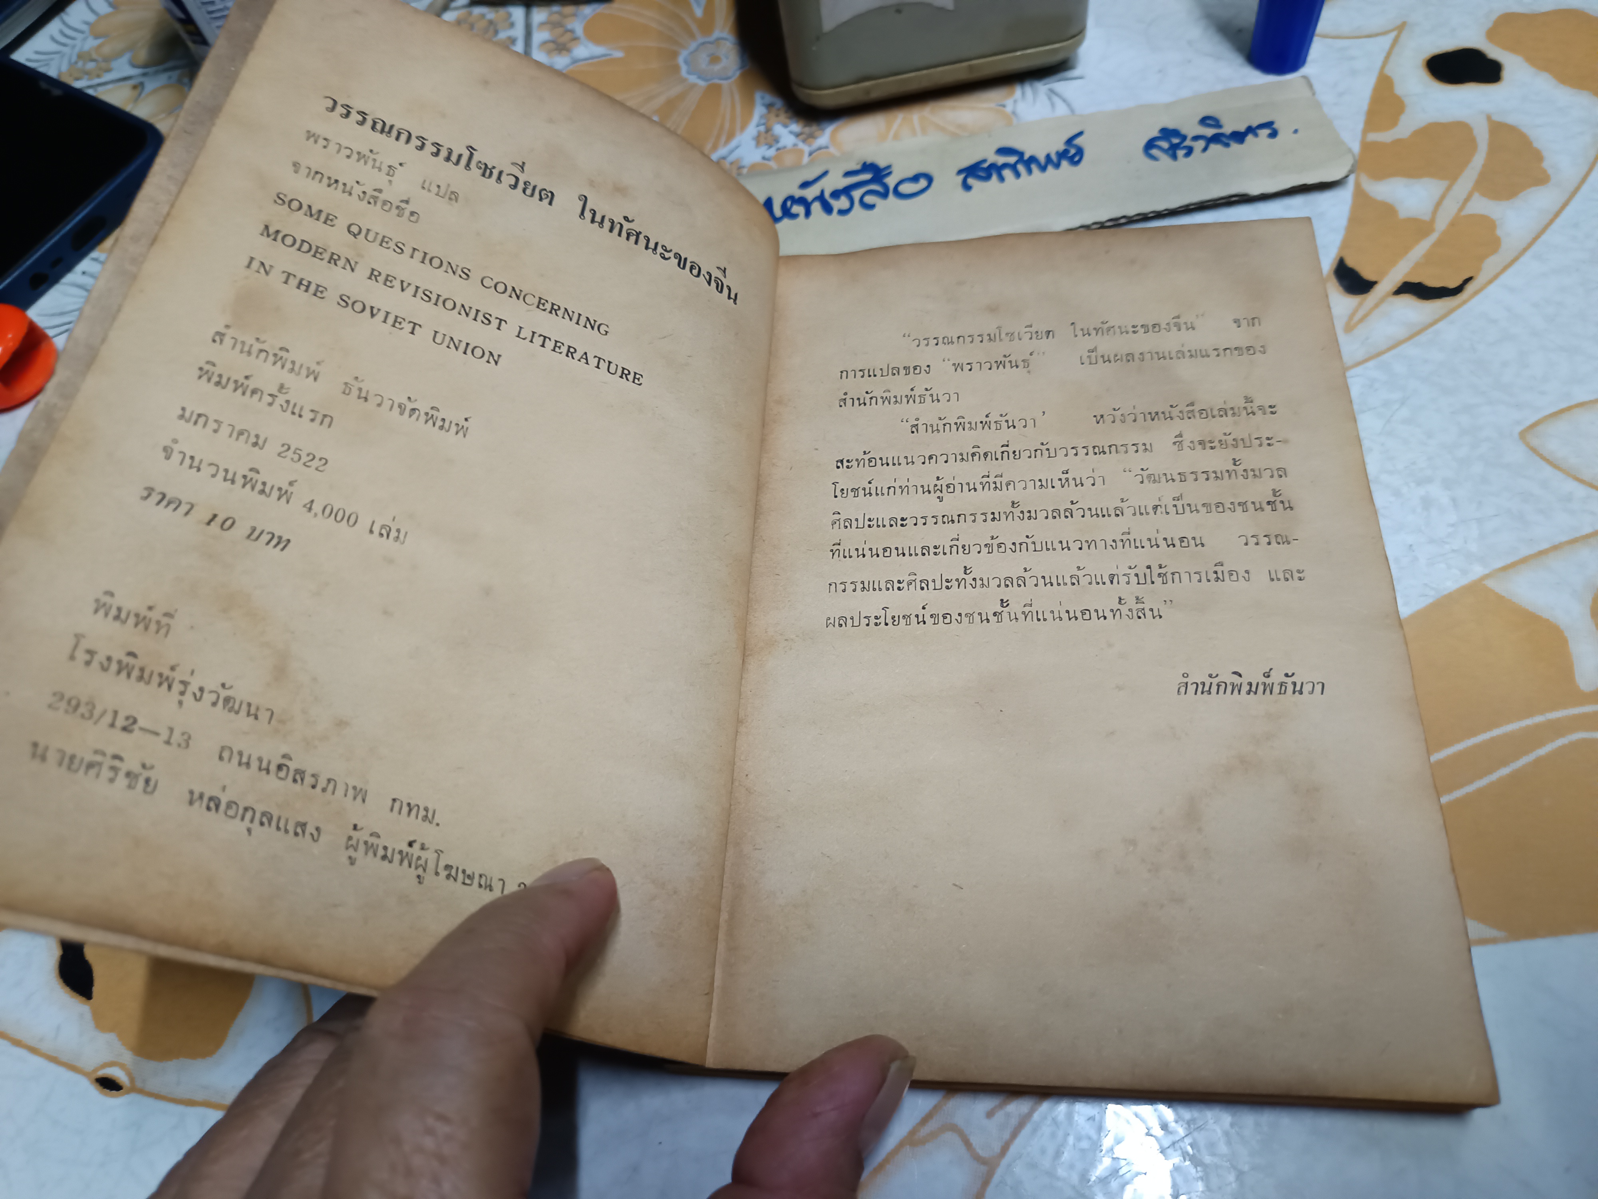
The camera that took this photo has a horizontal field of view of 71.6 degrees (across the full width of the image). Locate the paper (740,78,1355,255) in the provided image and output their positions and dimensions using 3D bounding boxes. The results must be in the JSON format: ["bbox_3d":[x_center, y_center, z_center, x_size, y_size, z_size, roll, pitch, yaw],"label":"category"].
[{"bbox_3d":[0.045,-0.102,0.279,0.172,0.004,0.038,-8,62,5],"label":"paper"}]

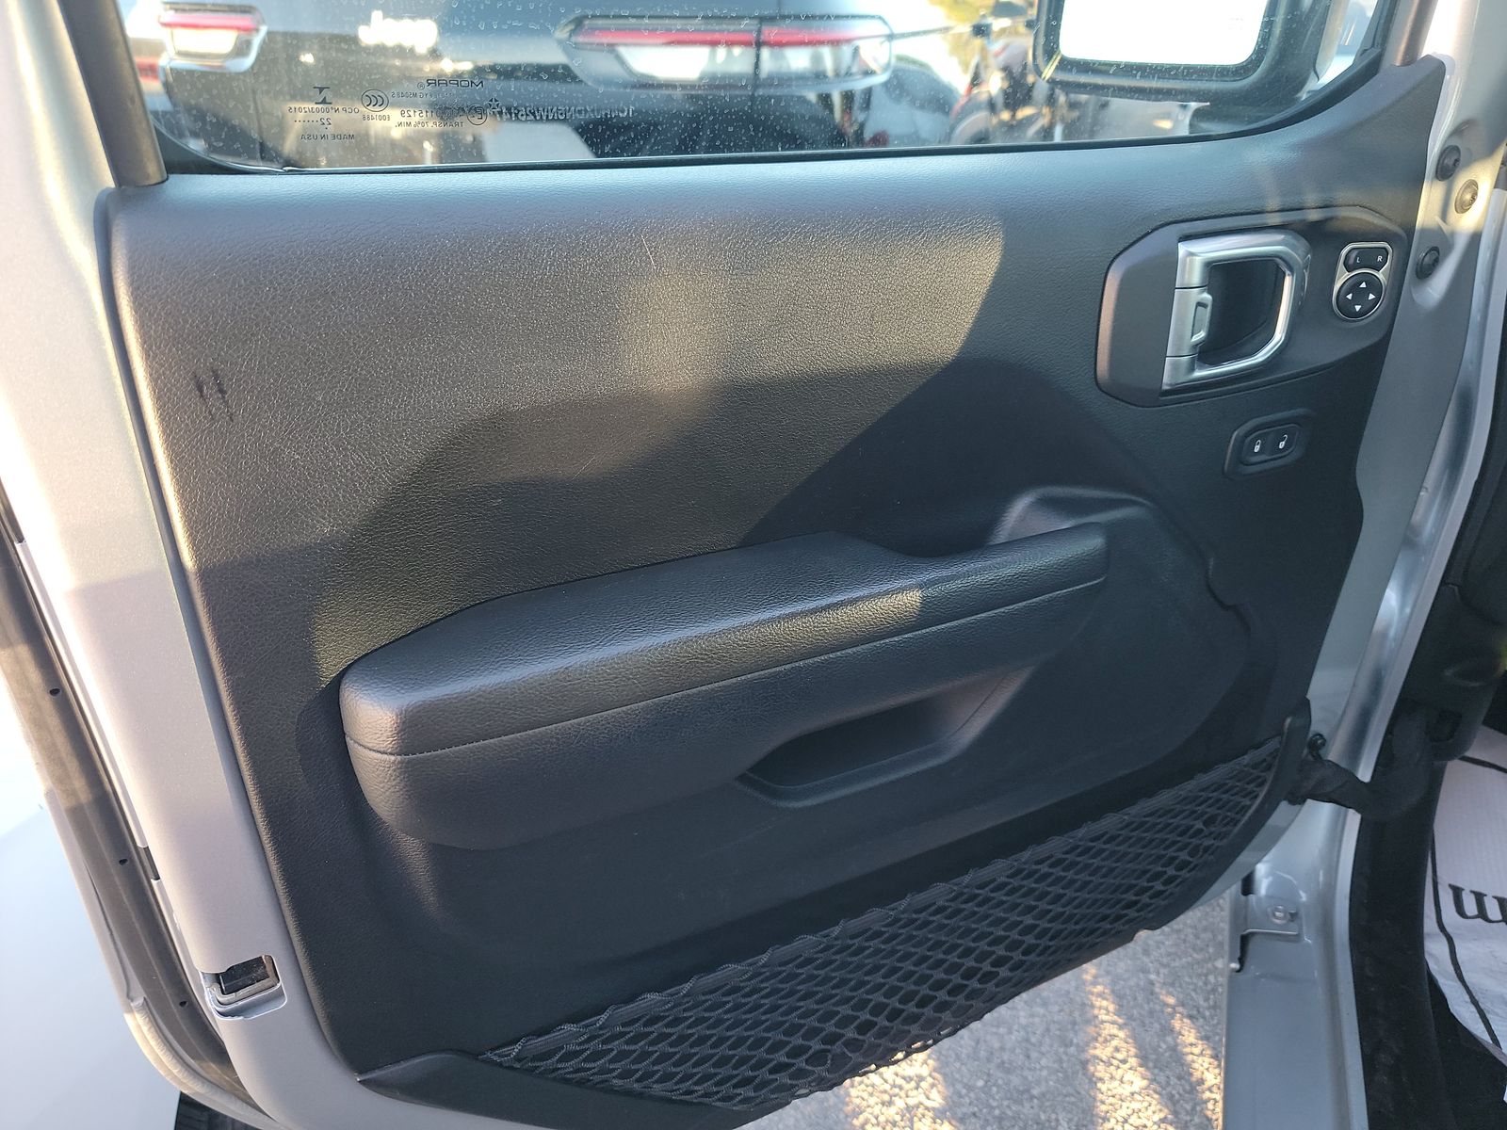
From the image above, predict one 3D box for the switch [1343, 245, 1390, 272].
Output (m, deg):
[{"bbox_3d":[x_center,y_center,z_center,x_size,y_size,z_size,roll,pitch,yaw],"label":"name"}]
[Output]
[{"bbox_3d":[0.439,-0.219,0.748,0.030,0.018,0.009,-6,25,-11],"label":"switch"}]

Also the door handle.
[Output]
[{"bbox_3d":[0.328,-0.173,0.708,0.102,0.100,0.030,-10,26,-19],"label":"door handle"}]

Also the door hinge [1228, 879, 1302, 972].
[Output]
[{"bbox_3d":[0.519,0.366,1.060,0.062,0.088,0.040,0,25,3],"label":"door hinge"}]

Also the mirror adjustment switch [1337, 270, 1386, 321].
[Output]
[{"bbox_3d":[0.437,-0.194,0.752,0.031,0.032,0.010,-6,25,-11],"label":"mirror adjustment switch"}]

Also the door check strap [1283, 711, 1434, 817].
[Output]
[{"bbox_3d":[0.588,0.194,1.010,0.140,0.090,0.065,13,29,27],"label":"door check strap"}]

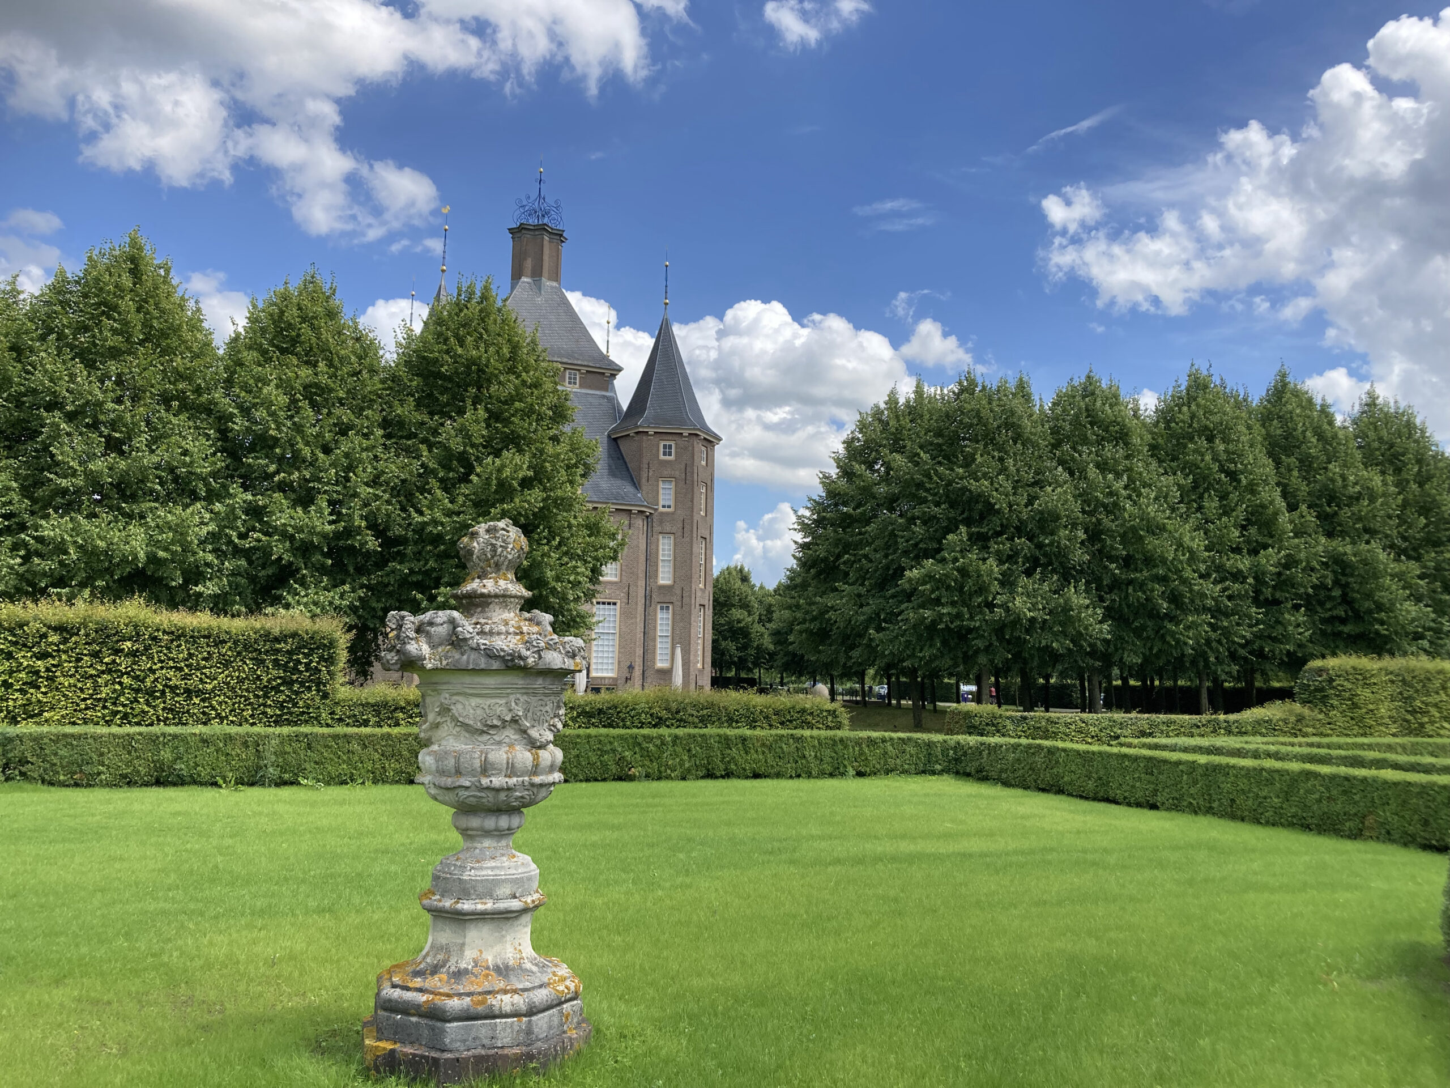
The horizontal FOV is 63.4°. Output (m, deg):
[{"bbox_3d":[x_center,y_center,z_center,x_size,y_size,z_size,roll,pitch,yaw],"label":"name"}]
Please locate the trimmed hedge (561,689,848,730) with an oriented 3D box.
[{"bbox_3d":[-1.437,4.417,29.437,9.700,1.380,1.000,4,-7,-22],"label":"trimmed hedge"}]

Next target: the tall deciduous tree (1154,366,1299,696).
[{"bbox_3d":[19.986,0.111,47.667,6.200,14.909,6.200,4,-7,-22],"label":"tall deciduous tree"}]

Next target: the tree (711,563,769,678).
[{"bbox_3d":[1.415,9.161,121.785,6.800,14.280,6.600,1,-7,0],"label":"tree"}]

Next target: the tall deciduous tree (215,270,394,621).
[{"bbox_3d":[-12.340,-1.377,34.698,6.000,13.848,6.200,4,-7,-22],"label":"tall deciduous tree"}]

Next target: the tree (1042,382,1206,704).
[{"bbox_3d":[15.146,0.230,45.529,6.300,14.026,6.200,4,-7,-22],"label":"tree"}]

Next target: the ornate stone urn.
[{"bbox_3d":[-1.060,1.031,5.215,0.928,2.280,0.928,4,-7,-22],"label":"ornate stone urn"}]

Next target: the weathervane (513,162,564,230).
[{"bbox_3d":[-11.604,-21.662,73.034,2.800,4.053,2.800,4,-7,-22],"label":"weathervane"}]

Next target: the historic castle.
[{"bbox_3d":[-11.812,-5.582,71.083,18.460,30.974,17.451,4,-7,-22],"label":"historic castle"}]

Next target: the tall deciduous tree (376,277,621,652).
[{"bbox_3d":[-7.266,-1.325,36.614,7.400,14.347,6.800,4,-7,-22],"label":"tall deciduous tree"}]

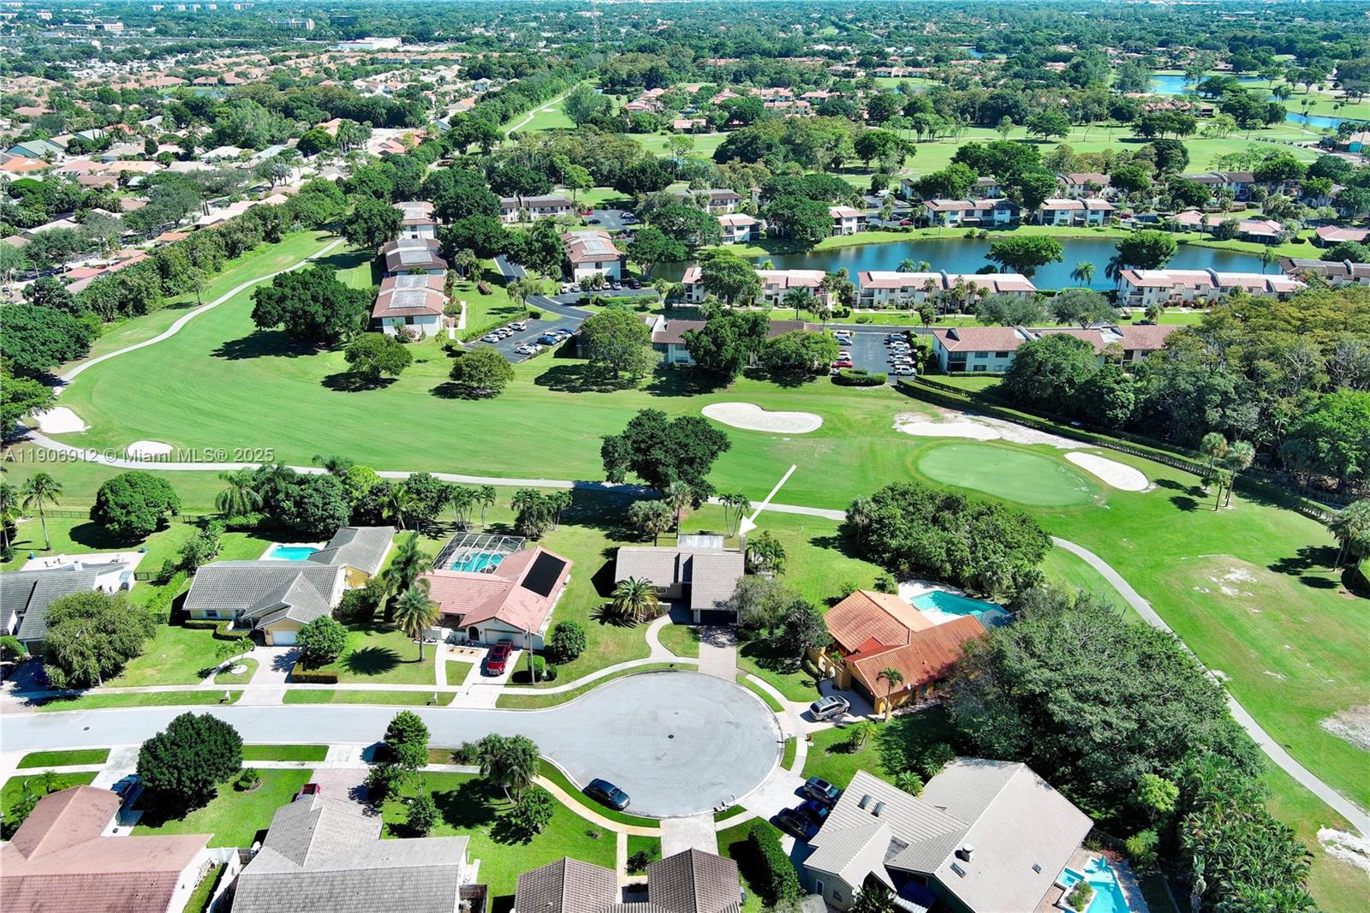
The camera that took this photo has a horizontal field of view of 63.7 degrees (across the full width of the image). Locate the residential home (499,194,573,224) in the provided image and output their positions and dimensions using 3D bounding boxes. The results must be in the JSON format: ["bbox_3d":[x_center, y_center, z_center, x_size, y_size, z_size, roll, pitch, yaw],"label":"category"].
[{"bbox_3d":[-52.000,-85.981,383.083,28.000,7.200,14.000,-3,24,-6],"label":"residential home"}]

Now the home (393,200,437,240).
[{"bbox_3d":[-83.606,-72.132,339.251,14.900,7.000,29.500,-5,26,-11],"label":"home"}]

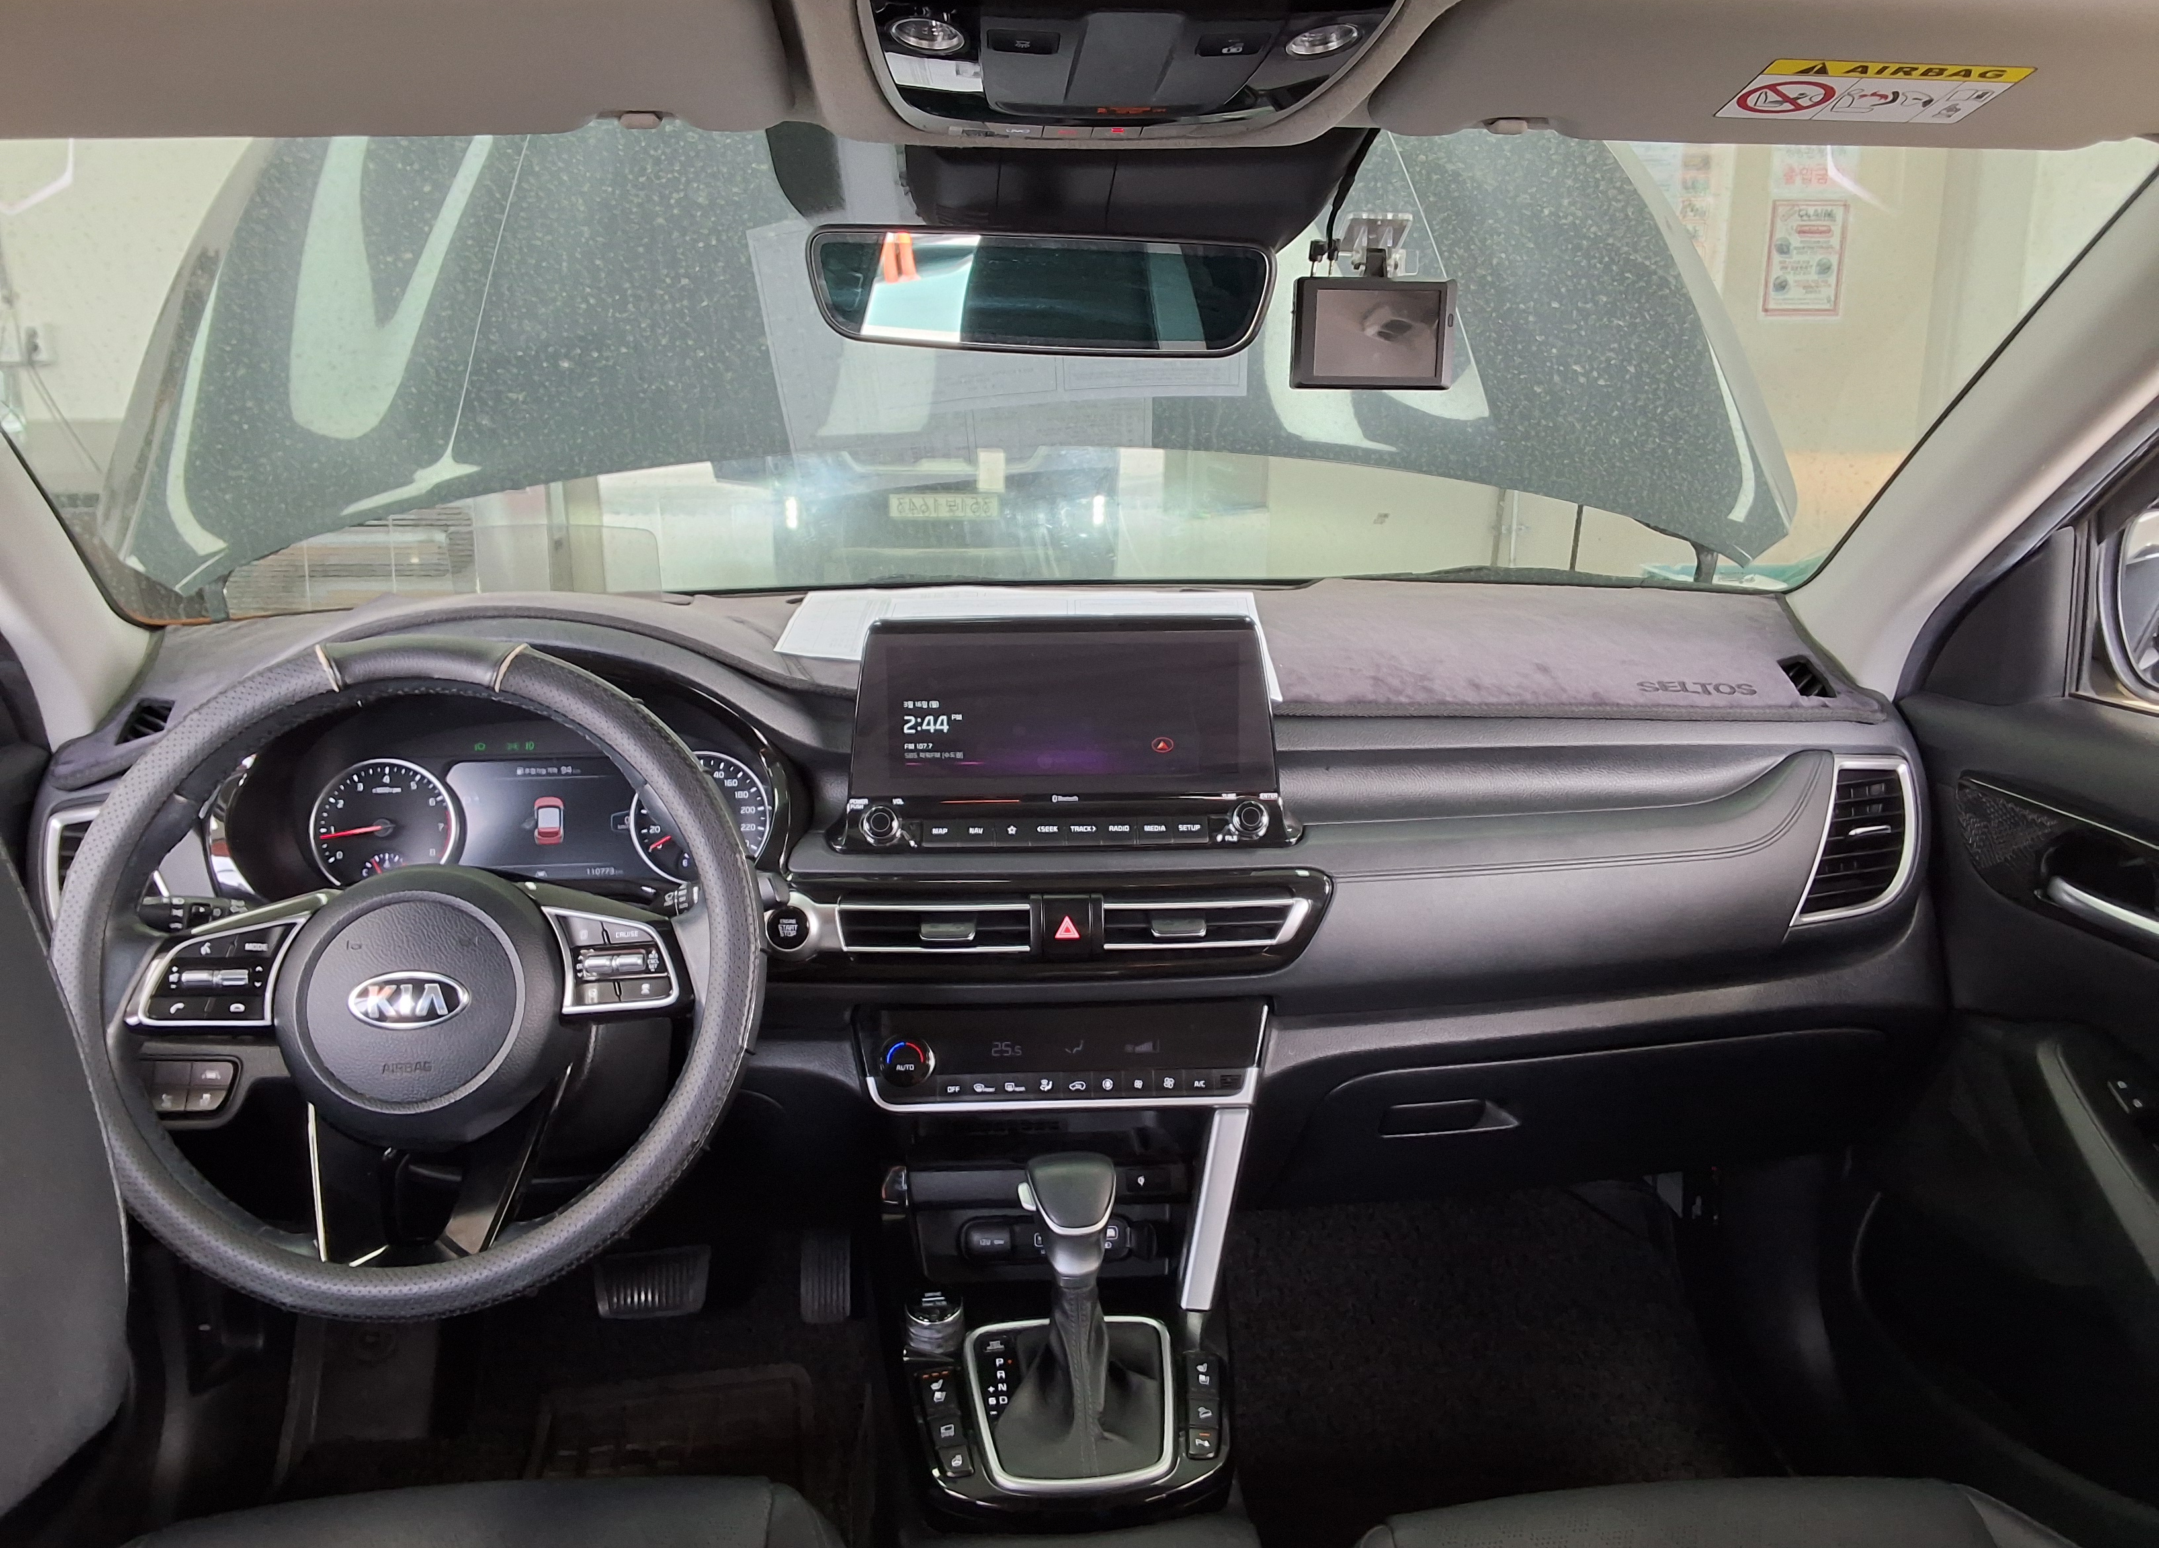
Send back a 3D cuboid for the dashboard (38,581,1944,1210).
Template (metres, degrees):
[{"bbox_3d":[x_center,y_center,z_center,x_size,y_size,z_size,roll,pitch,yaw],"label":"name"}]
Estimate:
[{"bbox_3d":[-0.037,0.097,1.418,1.420,0.470,0.460,-2,13,-5],"label":"dashboard"}]

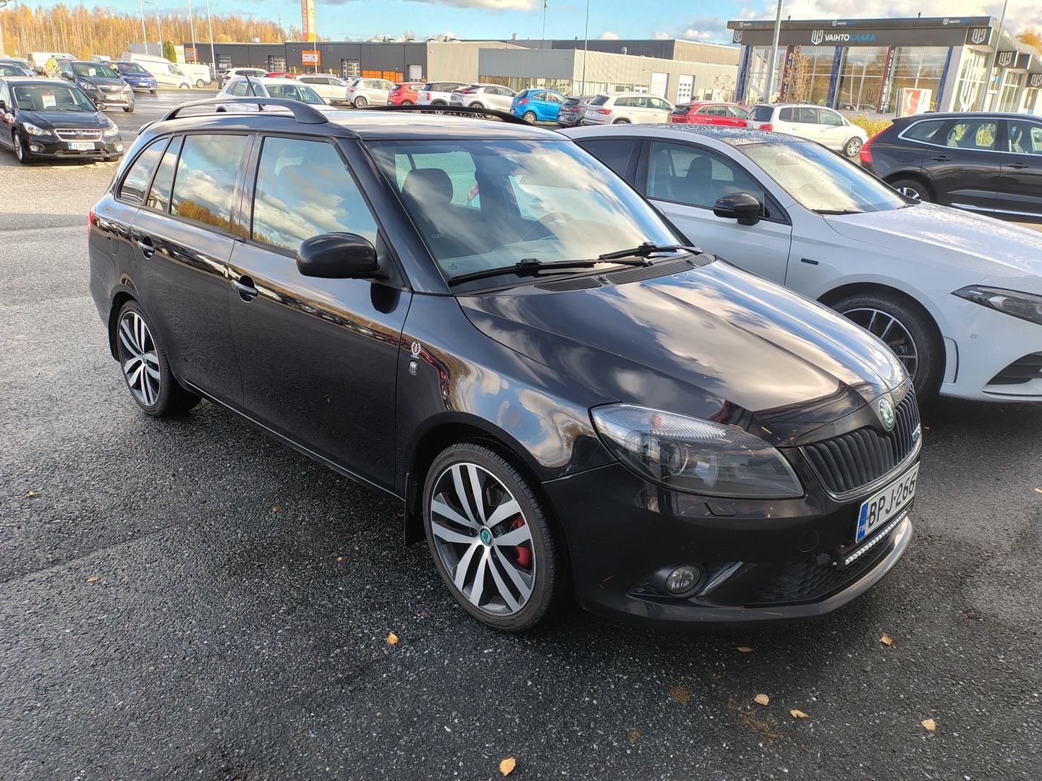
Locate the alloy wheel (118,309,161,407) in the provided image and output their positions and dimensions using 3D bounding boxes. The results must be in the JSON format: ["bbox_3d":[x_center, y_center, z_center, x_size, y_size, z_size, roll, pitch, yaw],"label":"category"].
[{"bbox_3d":[-1.861,-0.178,3.832,0.465,0.465,0.170,18,25,40],"label":"alloy wheel"}]

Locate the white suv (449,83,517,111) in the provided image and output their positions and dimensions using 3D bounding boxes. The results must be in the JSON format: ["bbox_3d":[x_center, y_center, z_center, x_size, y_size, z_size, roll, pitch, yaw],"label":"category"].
[{"bbox_3d":[-1.196,-13.470,35.108,4.362,1.560,1.832,-8,23,-27],"label":"white suv"}]

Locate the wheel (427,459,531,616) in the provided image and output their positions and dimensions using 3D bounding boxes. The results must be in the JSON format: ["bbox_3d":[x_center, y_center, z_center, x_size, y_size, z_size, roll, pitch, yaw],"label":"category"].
[{"bbox_3d":[-0.071,0.442,2.345,0.190,0.470,0.470,-14,25,-42],"label":"wheel"}]

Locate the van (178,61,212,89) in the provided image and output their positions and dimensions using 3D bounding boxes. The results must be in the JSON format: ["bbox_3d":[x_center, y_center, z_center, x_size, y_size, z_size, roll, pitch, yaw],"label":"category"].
[{"bbox_3d":[-29.957,-27.485,65.729,5.100,1.940,1.950,-11,24,-32],"label":"van"}]

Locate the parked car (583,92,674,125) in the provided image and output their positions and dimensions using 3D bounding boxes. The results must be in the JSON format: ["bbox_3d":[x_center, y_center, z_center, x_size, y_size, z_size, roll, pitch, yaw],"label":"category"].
[{"bbox_3d":[4.776,-10.959,30.160,4.697,1.670,1.882,-6,22,-21],"label":"parked car"}]

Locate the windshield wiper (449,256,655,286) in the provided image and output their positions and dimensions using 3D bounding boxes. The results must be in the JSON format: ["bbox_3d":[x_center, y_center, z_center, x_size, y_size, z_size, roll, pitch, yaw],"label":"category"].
[{"bbox_3d":[0.104,-0.416,2.555,0.730,0.060,0.080,-10,23,-24],"label":"windshield wiper"}]

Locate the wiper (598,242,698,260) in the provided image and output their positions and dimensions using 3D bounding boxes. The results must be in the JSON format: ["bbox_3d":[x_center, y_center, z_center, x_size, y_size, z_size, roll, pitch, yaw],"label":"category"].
[{"bbox_3d":[0.490,-0.535,2.890,0.570,0.060,0.070,-9,21,-36],"label":"wiper"}]

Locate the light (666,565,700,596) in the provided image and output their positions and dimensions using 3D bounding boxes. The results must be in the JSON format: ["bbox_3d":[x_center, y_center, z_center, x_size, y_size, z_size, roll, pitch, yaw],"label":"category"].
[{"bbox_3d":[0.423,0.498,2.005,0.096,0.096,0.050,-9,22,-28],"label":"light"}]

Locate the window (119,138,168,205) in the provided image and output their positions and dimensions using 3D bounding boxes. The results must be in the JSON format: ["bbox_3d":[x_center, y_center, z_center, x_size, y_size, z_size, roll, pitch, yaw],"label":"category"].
[{"bbox_3d":[-1.825,-1.066,3.628,0.461,0.322,0.060,20,7,42],"label":"window"}]

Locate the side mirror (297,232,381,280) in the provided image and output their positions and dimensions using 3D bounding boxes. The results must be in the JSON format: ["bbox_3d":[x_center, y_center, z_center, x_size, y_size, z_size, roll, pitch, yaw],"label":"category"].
[{"bbox_3d":[-0.563,-0.410,2.311,0.120,0.135,0.210,18,25,40],"label":"side mirror"}]

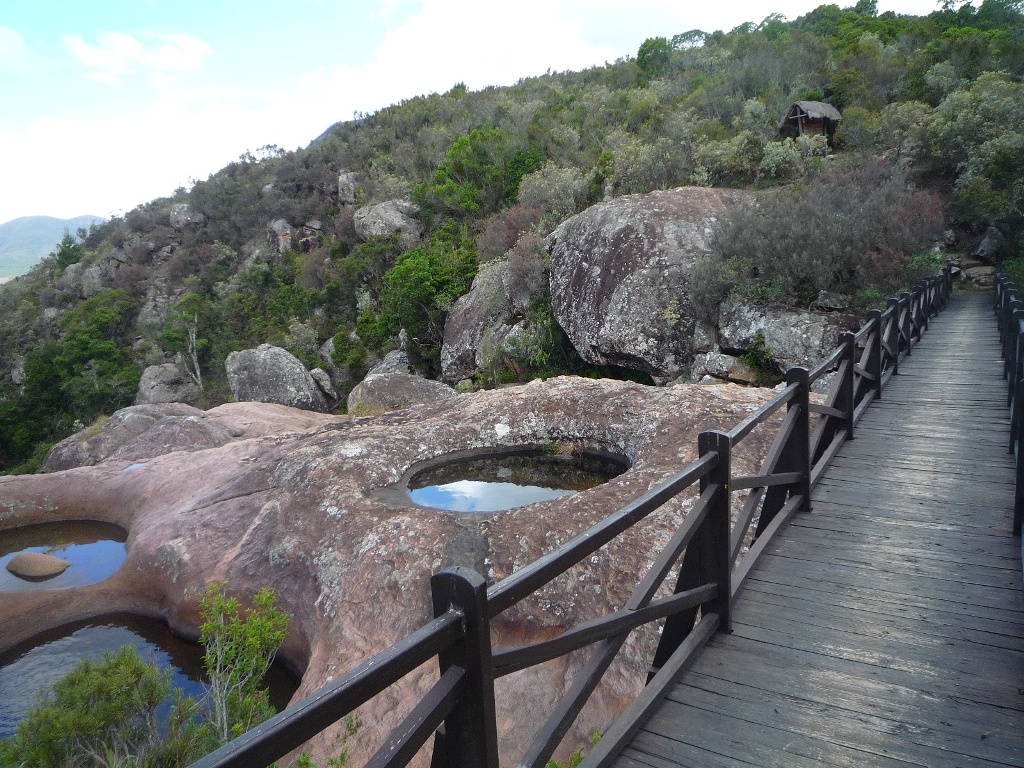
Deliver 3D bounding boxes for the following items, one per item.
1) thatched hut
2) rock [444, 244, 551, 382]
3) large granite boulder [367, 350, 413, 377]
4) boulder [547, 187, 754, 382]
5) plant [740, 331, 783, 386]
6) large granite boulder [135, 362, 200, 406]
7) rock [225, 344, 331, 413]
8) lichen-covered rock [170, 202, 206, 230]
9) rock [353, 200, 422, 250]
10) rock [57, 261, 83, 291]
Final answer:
[{"bbox_3d":[16.942,-14.489,42.000,2.800,2.800,2.300,-6,7,-30],"label":"thatched hut"},{"bbox_3d":[-0.461,-1.780,19.500,2.791,3.692,2.800,-4,7,-1],"label":"rock"},{"bbox_3d":[-3.313,-0.392,20.000,1.219,1.028,1.300,-5,7,-9],"label":"large granite boulder"},{"bbox_3d":[2.973,-1.993,16.000,4.100,4.100,3.800,-1,6,11],"label":"boulder"},{"bbox_3d":[4.384,-0.436,13.000,0.720,0.950,0.650,-1,7,19],"label":"plant"},{"bbox_3d":[-10.916,0.111,23.500,1.993,1.589,2.000,-7,8,-25],"label":"large granite boulder"},{"bbox_3d":[-6.153,-0.151,19.500,2.600,1.800,2.100,-5,7,-18],"label":"rock"},{"bbox_3d":[-19.345,-9.916,44.000,2.000,1.650,1.700,-5,7,-23],"label":"lichen-covered rock"},{"bbox_3d":[-5.556,-7.028,33.000,3.061,2.320,2.800,-5,7,-9],"label":"rock"},{"bbox_3d":[-27.525,-6.687,46.000,1.585,1.991,1.700,-8,9,-30],"label":"rock"}]

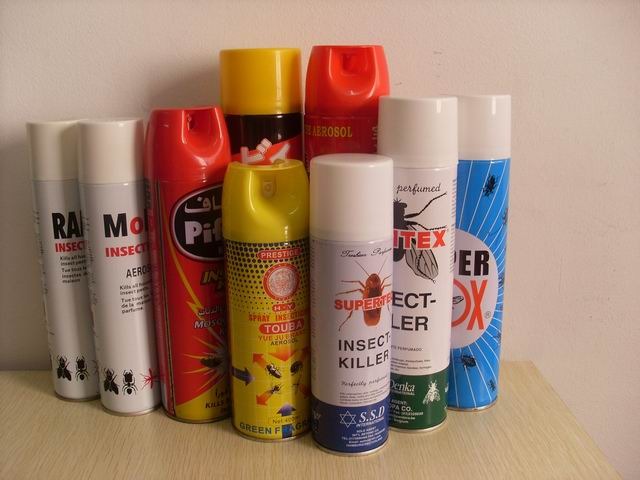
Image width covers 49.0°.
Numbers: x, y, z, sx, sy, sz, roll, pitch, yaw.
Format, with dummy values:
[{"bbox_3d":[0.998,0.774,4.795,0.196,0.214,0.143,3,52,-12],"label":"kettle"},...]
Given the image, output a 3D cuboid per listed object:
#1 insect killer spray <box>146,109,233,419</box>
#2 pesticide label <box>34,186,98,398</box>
[{"bbox_3d":[-0.111,0.022,0.623,0.072,0.271,0.072,-10,16,-34],"label":"insect killer spray"},{"bbox_3d":[-0.233,0.044,0.666,0.053,0.207,0.053,9,16,37],"label":"pesticide label"}]

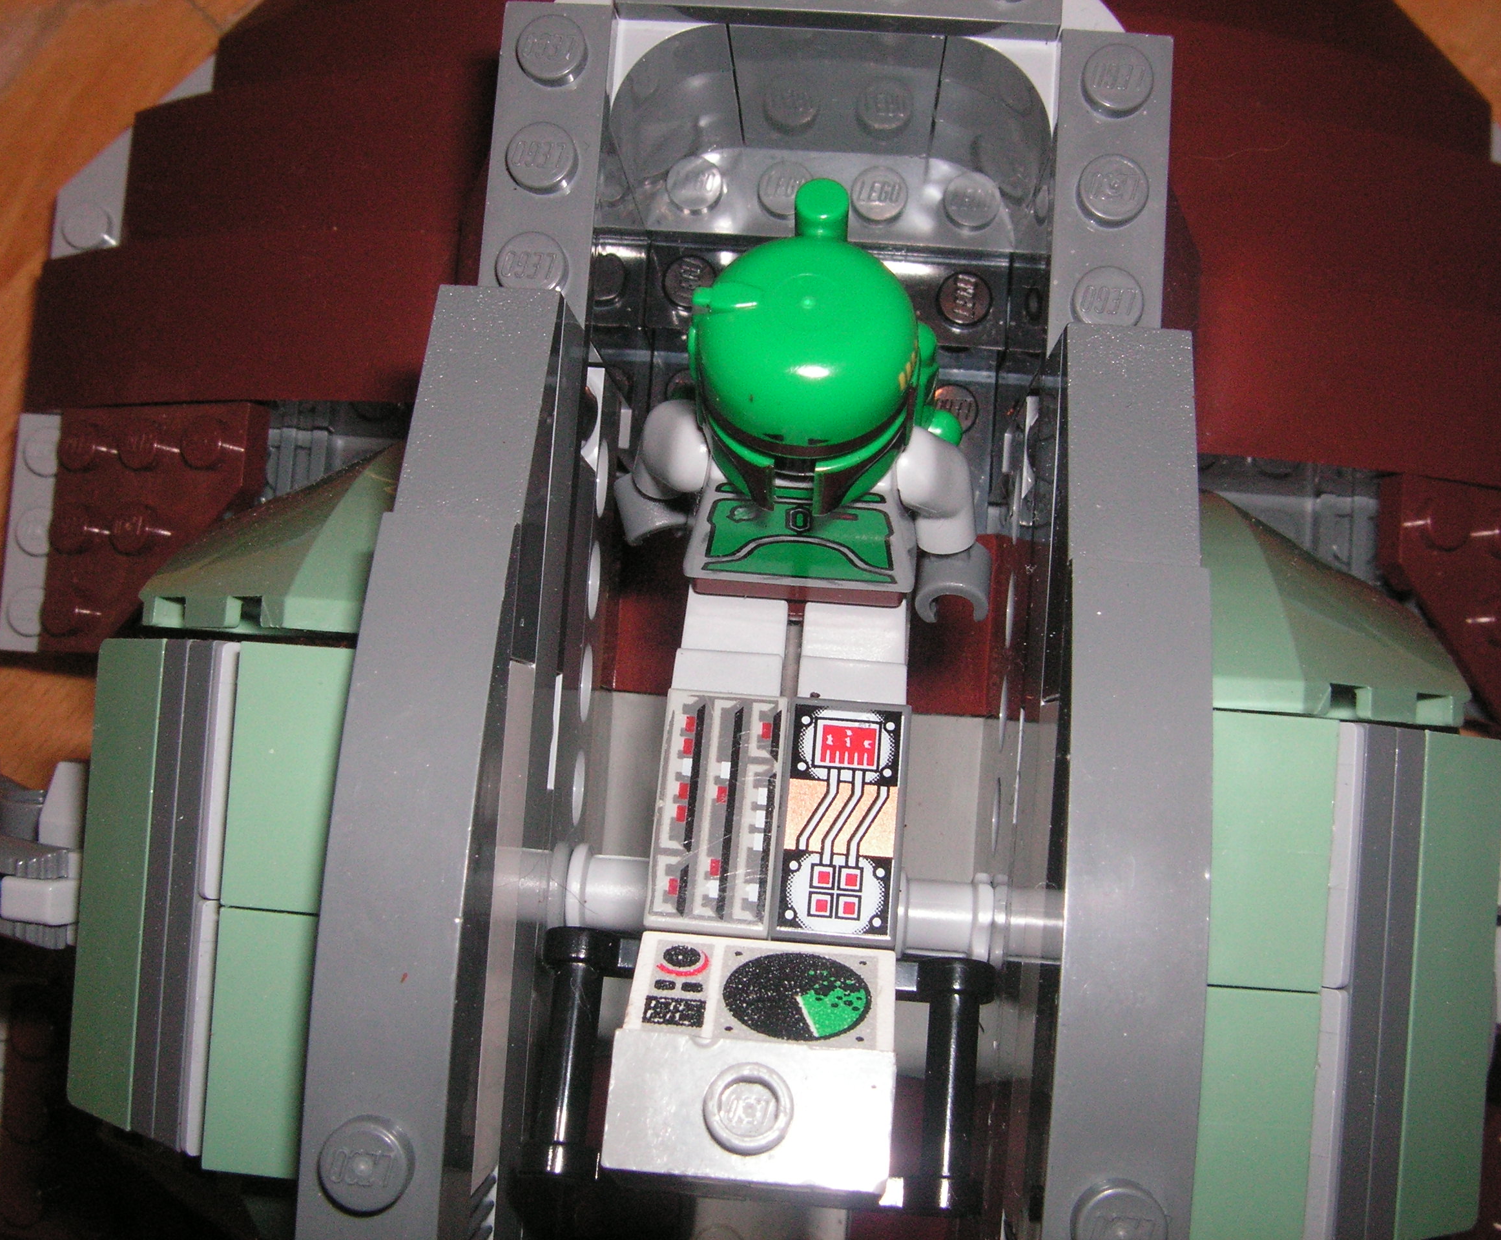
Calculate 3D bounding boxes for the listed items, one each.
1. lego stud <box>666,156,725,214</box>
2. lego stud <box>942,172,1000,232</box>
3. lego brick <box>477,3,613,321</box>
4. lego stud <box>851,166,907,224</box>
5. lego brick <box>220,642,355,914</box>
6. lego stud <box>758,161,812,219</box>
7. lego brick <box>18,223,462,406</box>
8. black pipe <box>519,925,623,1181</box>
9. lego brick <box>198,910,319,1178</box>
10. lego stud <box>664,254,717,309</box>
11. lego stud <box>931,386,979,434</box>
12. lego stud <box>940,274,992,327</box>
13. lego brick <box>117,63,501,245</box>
[{"bbox_3d":[-0.005,-0.038,0.158,0.005,0.002,0.005,4,83,3],"label":"lego stud"},{"bbox_3d":[0.019,-0.036,0.157,0.005,0.002,0.005,4,83,3],"label":"lego stud"},{"bbox_3d":[-0.015,-0.031,0.130,0.008,0.005,0.026,4,83,3],"label":"lego brick"},{"bbox_3d":[0.011,-0.037,0.158,0.005,0.002,0.005,4,88,4],"label":"lego stud"},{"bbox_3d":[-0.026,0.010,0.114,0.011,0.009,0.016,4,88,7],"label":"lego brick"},{"bbox_3d":[0.003,-0.037,0.158,0.005,0.002,0.005,4,88,4],"label":"lego stud"},{"bbox_3d":[-0.048,-0.028,0.170,0.050,0.013,0.016,4,89,28],"label":"lego brick"},{"bbox_3d":[-0.011,0.027,0.114,0.005,0.005,0.016,4,79,0],"label":"black pipe"},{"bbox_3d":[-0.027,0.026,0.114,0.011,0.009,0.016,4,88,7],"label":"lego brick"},{"bbox_3d":[-0.005,-0.029,0.159,0.005,0.002,0.005,4,83,3],"label":"lego stud"},{"bbox_3d":[0.018,-0.019,0.165,0.005,0.002,0.005,4,83,3],"label":"lego stud"},{"bbox_3d":[0.019,-0.028,0.159,0.005,0.002,0.005,4,88,4],"label":"lego stud"},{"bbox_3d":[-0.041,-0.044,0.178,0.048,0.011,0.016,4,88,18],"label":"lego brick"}]

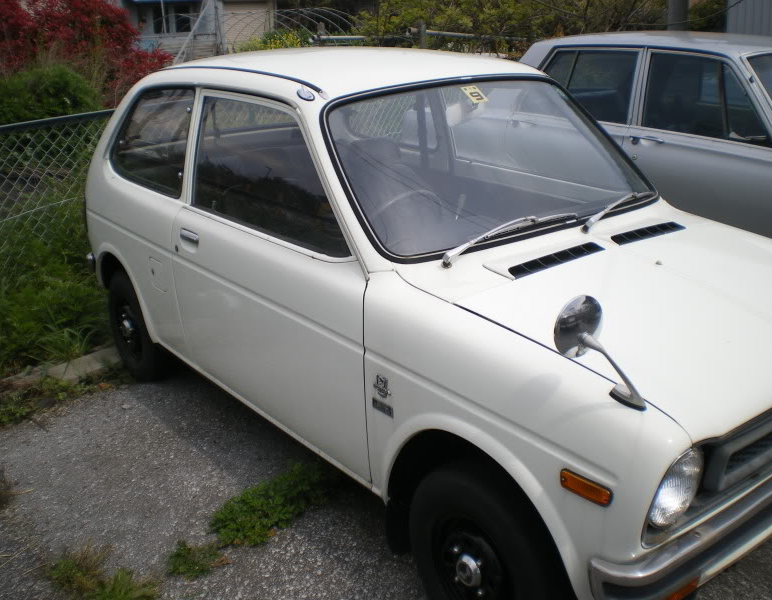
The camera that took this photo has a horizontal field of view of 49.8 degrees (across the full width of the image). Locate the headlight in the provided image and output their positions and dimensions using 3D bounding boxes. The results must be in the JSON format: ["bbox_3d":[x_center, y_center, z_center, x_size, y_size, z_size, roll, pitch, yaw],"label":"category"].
[{"bbox_3d":[0.590,0.384,1.698,0.170,0.170,0.075,-14,24,-33],"label":"headlight"}]

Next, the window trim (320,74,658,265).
[{"bbox_3d":[0.340,-0.428,2.458,1.150,0.100,0.600,-16,67,-36],"label":"window trim"}]

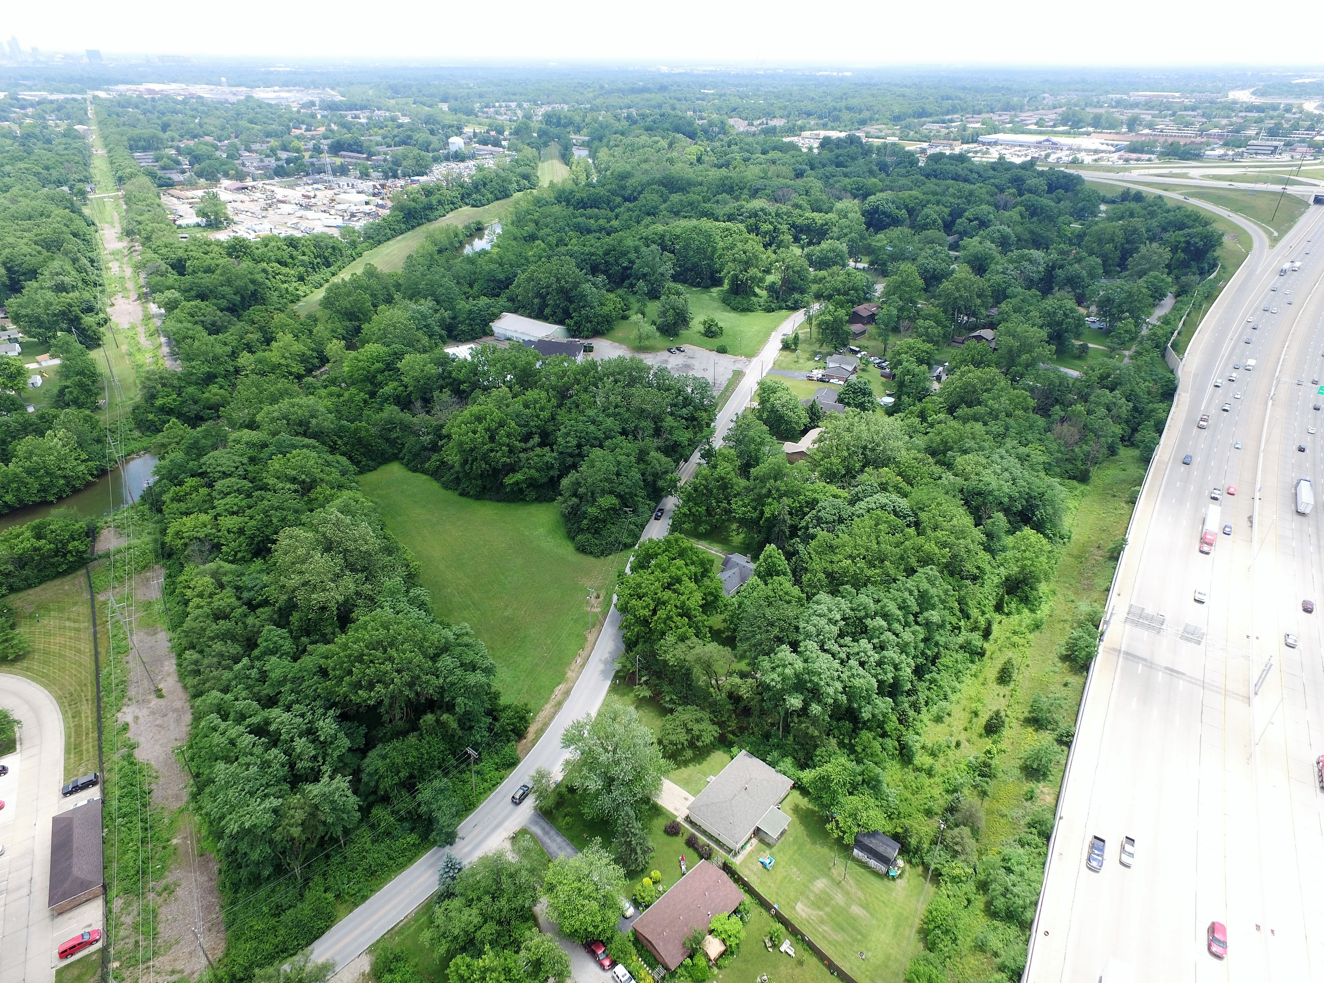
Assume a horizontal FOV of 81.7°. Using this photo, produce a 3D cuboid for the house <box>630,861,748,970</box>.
[{"bbox_3d":[4.230,64.580,116.970,15.730,4.300,8.850,-25,38,-37],"label":"house"}]

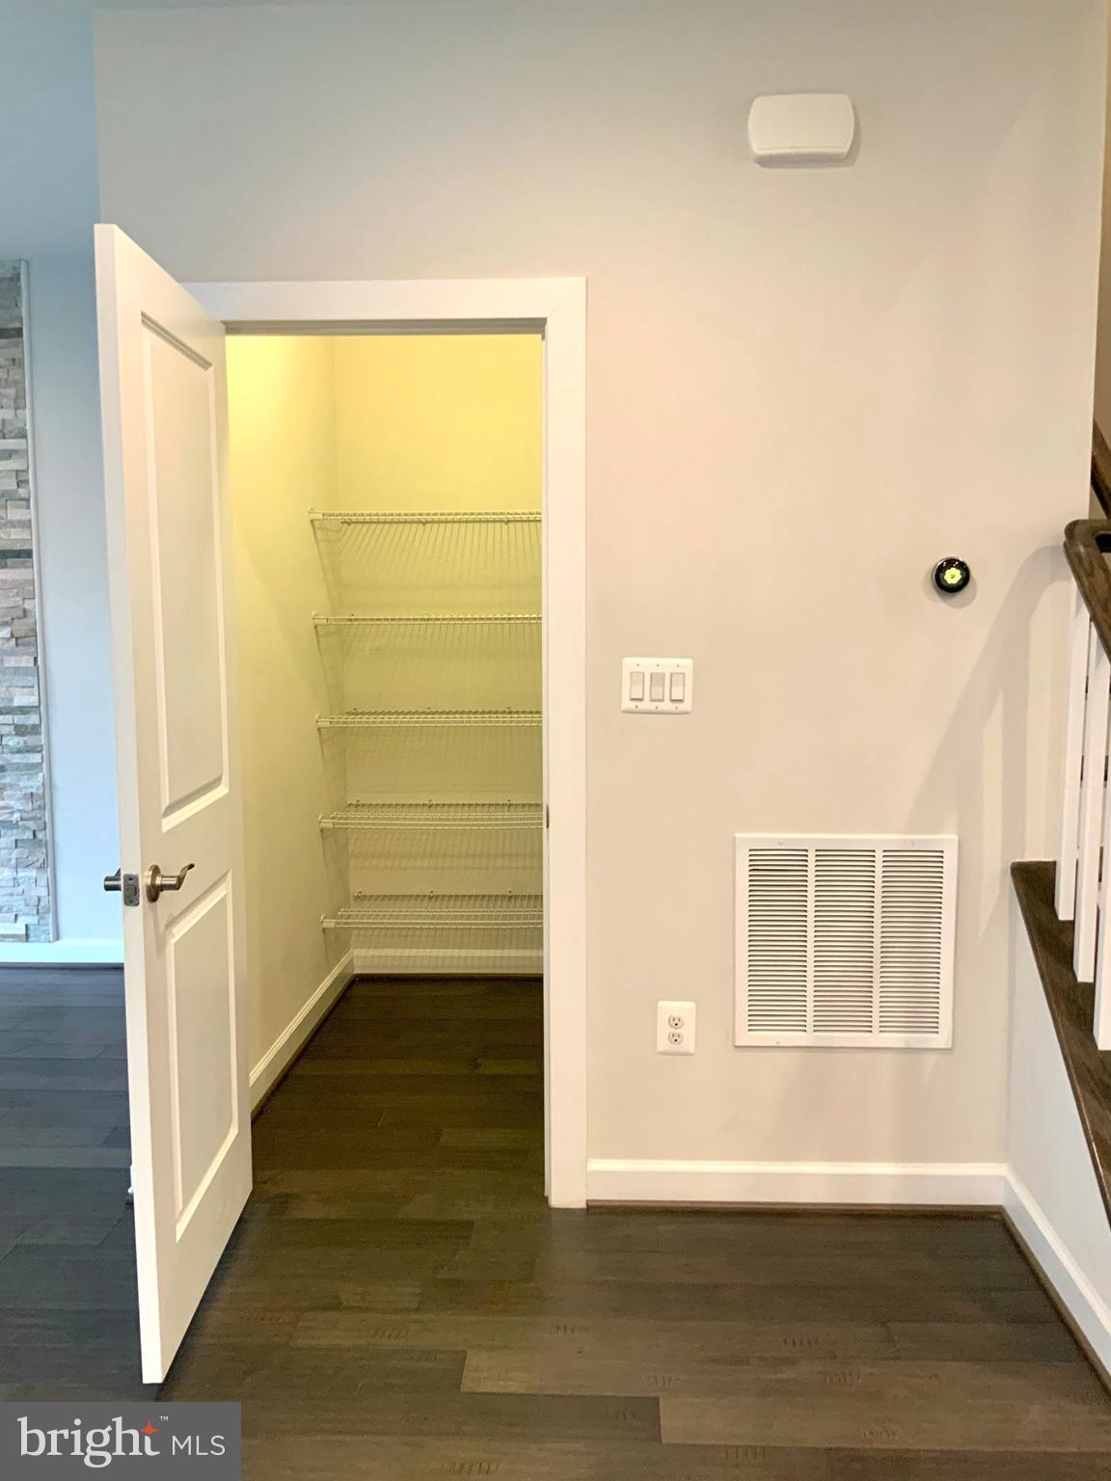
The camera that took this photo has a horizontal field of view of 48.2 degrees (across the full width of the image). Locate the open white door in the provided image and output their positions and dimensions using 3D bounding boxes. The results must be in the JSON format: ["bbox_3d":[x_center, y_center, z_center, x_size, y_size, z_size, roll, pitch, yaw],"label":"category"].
[{"bbox_3d":[-0.749,0.121,2.542,0.035,2.035,0.765,0,6,-2],"label":"open white door"}]

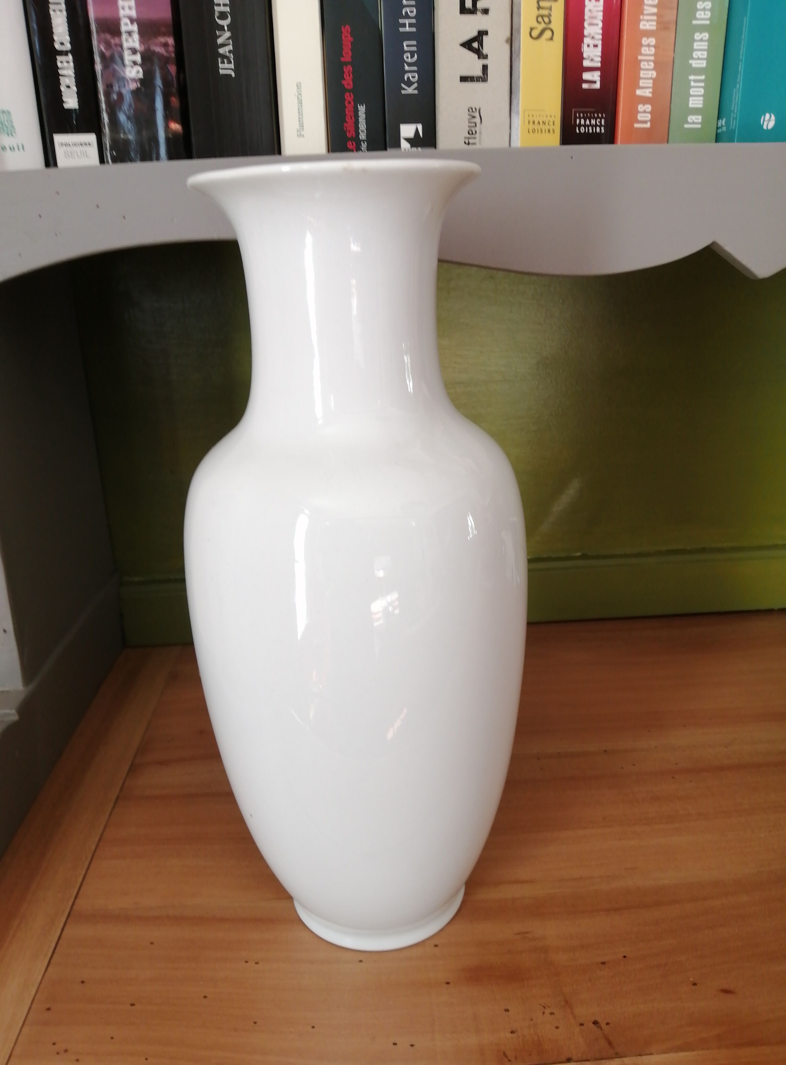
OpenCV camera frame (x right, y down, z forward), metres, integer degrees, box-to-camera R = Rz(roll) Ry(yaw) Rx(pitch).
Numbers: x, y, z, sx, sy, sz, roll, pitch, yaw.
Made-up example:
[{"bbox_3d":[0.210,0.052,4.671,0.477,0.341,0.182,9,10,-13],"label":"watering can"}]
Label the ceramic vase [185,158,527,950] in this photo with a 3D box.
[{"bbox_3d":[-0.016,0.025,0.391,0.159,0.367,0.159,-3,18,0],"label":"ceramic vase"}]

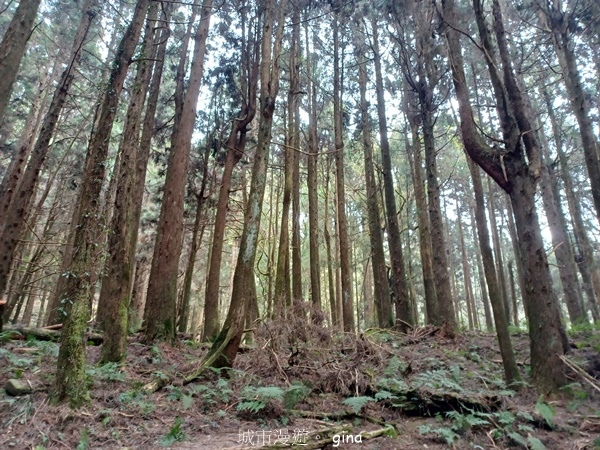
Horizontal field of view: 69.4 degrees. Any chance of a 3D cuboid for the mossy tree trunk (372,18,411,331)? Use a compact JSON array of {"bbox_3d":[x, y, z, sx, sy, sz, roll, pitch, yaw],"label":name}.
[{"bbox_3d":[2.827,-2.316,13.896,0.450,11.090,0.450,-5,-20,12],"label":"mossy tree trunk"}]

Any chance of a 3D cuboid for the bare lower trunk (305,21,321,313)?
[{"bbox_3d":[0.589,-3.176,18.426,0.400,14.190,0.400,-2,-20,2],"label":"bare lower trunk"}]

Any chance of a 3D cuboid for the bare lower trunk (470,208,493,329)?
[{"bbox_3d":[9.711,2.077,23.175,0.400,6.870,0.400,-8,-22,22],"label":"bare lower trunk"}]

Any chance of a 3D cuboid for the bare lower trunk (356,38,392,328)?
[{"bbox_3d":[2.337,-1.938,13.956,0.450,10.270,0.450,-5,-20,10],"label":"bare lower trunk"}]

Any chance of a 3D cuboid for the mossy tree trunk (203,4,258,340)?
[{"bbox_3d":[-1.816,-2.137,12.422,1.000,10.700,0.600,0,-20,0],"label":"mossy tree trunk"}]

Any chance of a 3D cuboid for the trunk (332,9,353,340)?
[{"bbox_3d":[1.580,-2.780,16.264,0.400,13.240,0.400,-2,-20,6],"label":"trunk"}]

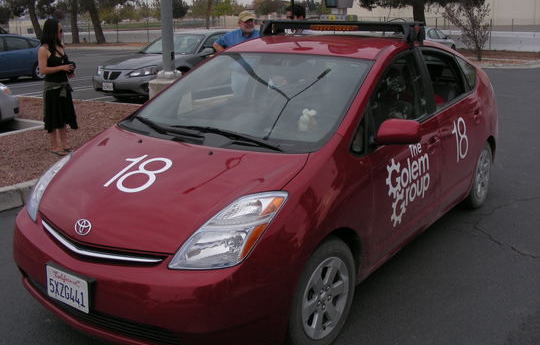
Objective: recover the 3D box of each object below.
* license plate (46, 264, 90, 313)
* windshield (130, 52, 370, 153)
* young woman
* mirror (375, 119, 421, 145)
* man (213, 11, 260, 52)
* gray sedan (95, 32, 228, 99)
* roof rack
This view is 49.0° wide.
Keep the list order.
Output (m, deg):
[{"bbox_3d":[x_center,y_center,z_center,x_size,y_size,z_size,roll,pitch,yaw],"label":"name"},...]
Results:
[{"bbox_3d":[-0.922,0.530,2.692,0.308,0.155,0.020,10,14,35],"label":"license plate"},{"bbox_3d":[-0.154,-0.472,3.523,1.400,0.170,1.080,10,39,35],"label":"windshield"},{"bbox_3d":[-2.560,-1.025,7.080,0.400,1.600,0.450,7,17,27],"label":"young woman"},{"bbox_3d":[0.691,-0.228,3.248,0.230,0.138,0.145,10,18,35],"label":"mirror"},{"bbox_3d":[-0.280,-0.740,5.930,0.580,1.680,0.420,-10,18,-32],"label":"man"},{"bbox_3d":[-1.432,-2.314,12.464,1.820,1.440,4.850,11,19,37],"label":"gray sedan"},{"bbox_3d":[0.477,-1.005,4.280,1.310,0.200,0.320,10,18,35],"label":"roof rack"}]

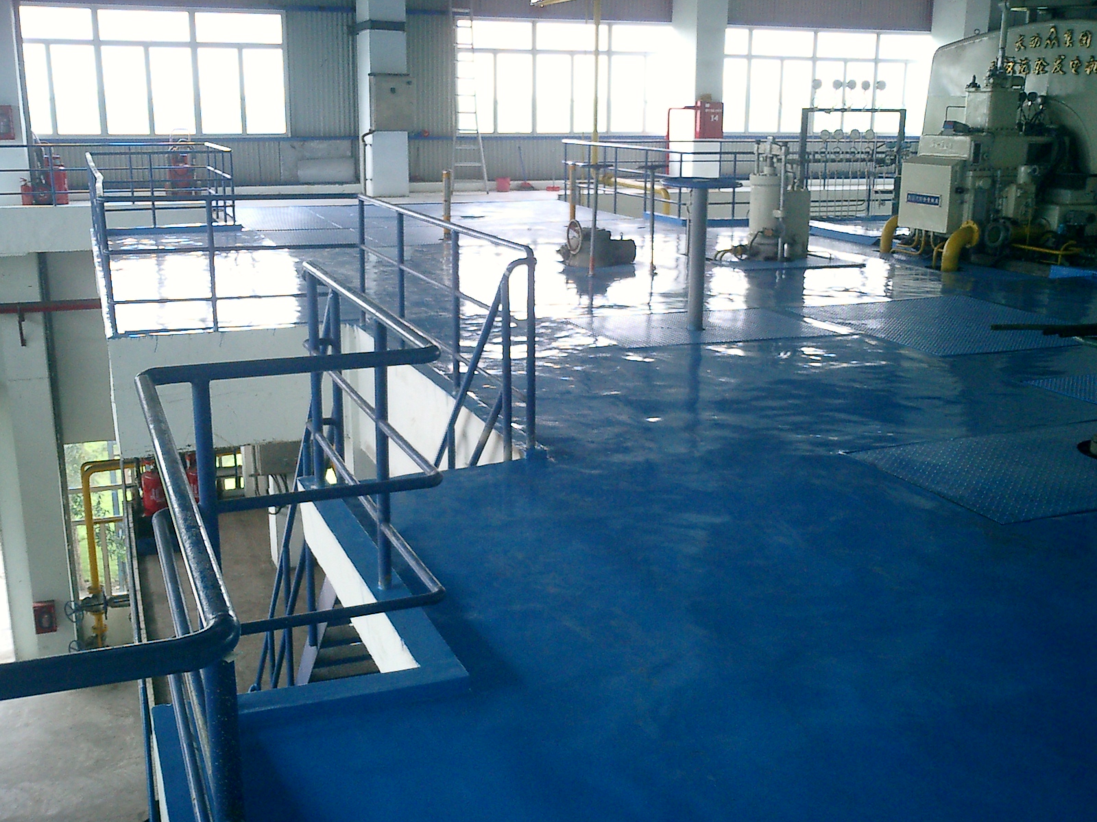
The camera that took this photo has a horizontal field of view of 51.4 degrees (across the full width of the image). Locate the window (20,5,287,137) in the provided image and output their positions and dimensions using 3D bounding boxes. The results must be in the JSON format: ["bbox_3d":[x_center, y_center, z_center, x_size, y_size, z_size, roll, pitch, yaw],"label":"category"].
[{"bbox_3d":[-6.639,-5.752,19.510,4.400,2.104,0.128,-5,16,-22],"label":"window"}]

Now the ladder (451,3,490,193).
[{"bbox_3d":[-1.507,-5.781,21.154,0.704,3.440,0.384,-5,16,-22],"label":"ladder"}]

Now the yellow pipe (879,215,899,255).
[{"bbox_3d":[4.097,-2.101,13.483,0.384,0.448,0.176,-5,16,-22],"label":"yellow pipe"}]

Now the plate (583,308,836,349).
[{"bbox_3d":[1.138,-0.646,8.705,1.720,0.020,1.190,-6,16,-22],"label":"plate"}]

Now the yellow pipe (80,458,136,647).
[{"bbox_3d":[-7.737,2.566,20.217,0.832,3.536,0.320,-5,16,-22],"label":"yellow pipe"}]

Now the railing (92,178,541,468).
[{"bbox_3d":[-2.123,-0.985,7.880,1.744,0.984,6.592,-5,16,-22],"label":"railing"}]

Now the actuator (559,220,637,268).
[{"bbox_3d":[0.541,-1.775,11.985,0.704,0.480,0.432,-5,16,-22],"label":"actuator"}]

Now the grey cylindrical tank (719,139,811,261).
[{"bbox_3d":[2.400,-2.359,12.672,0.944,1.312,0.544,-5,16,-22],"label":"grey cylindrical tank"}]

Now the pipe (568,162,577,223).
[{"bbox_3d":[0.338,-2.954,15.669,0.088,0.856,0.088,-5,16,-22],"label":"pipe"}]

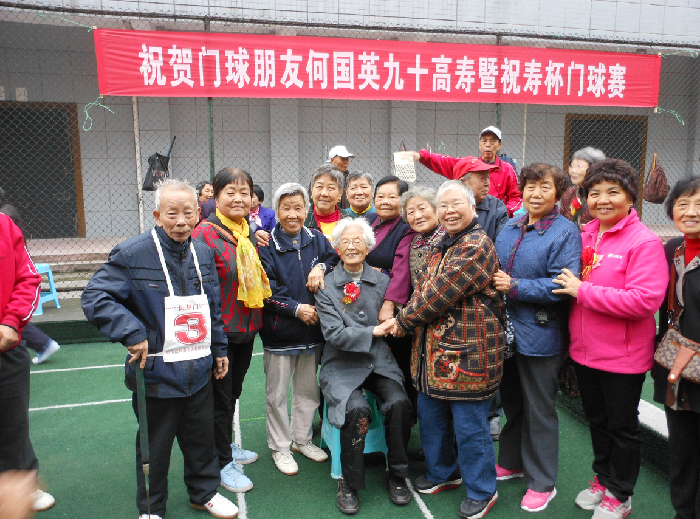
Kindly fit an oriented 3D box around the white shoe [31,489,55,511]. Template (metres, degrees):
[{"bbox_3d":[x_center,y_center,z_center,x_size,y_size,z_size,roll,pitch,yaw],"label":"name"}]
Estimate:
[{"bbox_3d":[-1.526,1.114,2.777,0.260,0.100,0.100,6,12,33],"label":"white shoe"}]

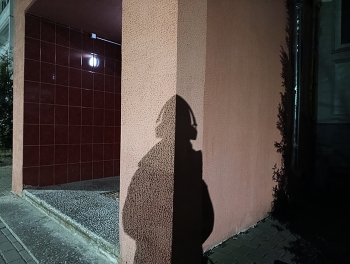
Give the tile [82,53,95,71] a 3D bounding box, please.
[{"bbox_3d":[-1.439,-1.159,3.845,0.010,0.300,0.200,2,1,43],"label":"tile"}]

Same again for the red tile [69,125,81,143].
[{"bbox_3d":[-1.604,0.048,3.723,0.012,0.300,0.200,1,0,44],"label":"red tile"}]

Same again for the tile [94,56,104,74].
[{"bbox_3d":[-1.308,-1.158,4.009,0.012,0.300,0.200,1,0,44],"label":"tile"}]

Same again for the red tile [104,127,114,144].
[{"bbox_3d":[-1.181,0.050,4.157,0.010,0.300,0.200,1,0,44],"label":"red tile"}]

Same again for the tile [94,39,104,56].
[{"bbox_3d":[-1.301,-1.461,4.006,0.010,0.300,0.200,1,0,44],"label":"tile"}]

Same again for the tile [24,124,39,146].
[{"bbox_3d":[-2.024,0.045,3.285,0.012,0.300,0.200,1,0,44],"label":"tile"}]

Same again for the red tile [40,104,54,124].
[{"bbox_3d":[-1.877,-0.254,3.426,0.200,0.300,0.010,0,1,-45],"label":"red tile"}]

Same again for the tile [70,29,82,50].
[{"bbox_3d":[-1.585,-1.462,3.716,0.012,0.300,0.200,1,0,44],"label":"tile"}]

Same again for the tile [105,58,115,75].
[{"bbox_3d":[-1.165,-1.158,4.152,0.010,0.300,0.200,1,0,44],"label":"tile"}]

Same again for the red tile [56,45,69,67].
[{"bbox_3d":[-1.729,-1.161,3.571,0.012,0.300,0.200,1,0,44],"label":"red tile"}]

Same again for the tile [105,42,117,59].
[{"bbox_3d":[-1.146,-1.454,4.119,0.200,0.300,0.010,0,1,-45],"label":"tile"}]

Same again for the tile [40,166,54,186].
[{"bbox_3d":[-1.892,0.650,3.434,0.012,0.300,0.200,1,0,44],"label":"tile"}]

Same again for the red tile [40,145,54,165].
[{"bbox_3d":[-1.888,0.347,3.433,0.200,0.300,0.010,0,1,-45],"label":"red tile"}]

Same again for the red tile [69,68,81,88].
[{"bbox_3d":[-1.592,-0.860,3.719,0.010,0.300,0.200,1,0,44],"label":"red tile"}]

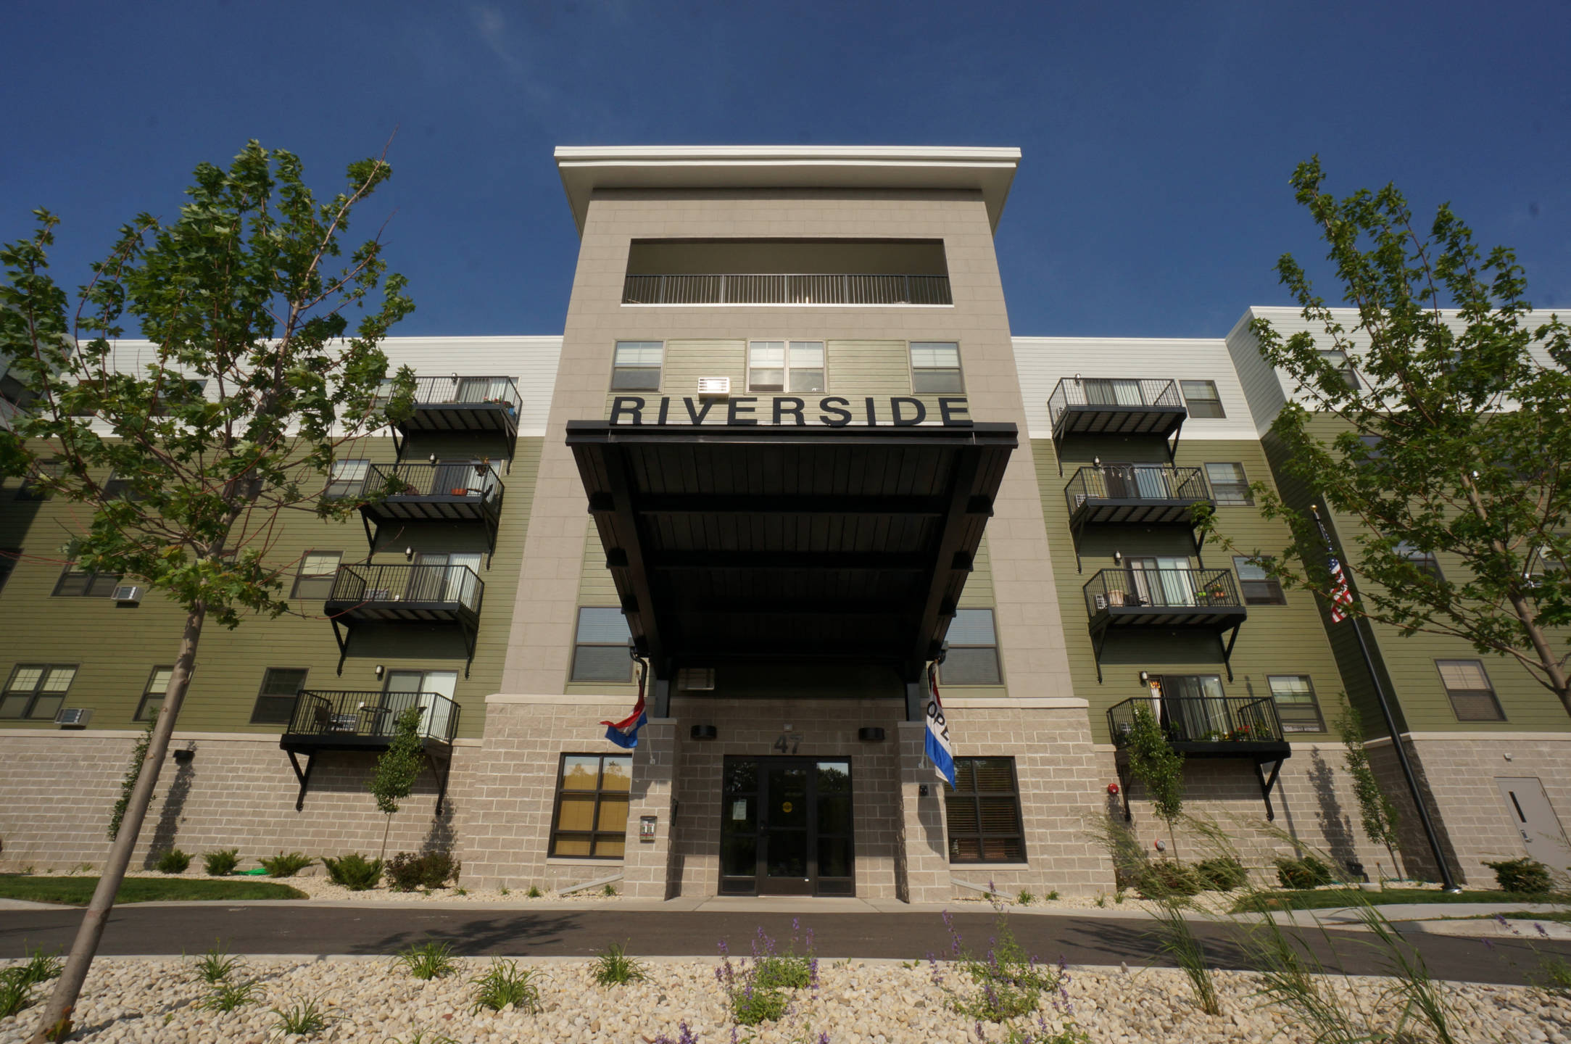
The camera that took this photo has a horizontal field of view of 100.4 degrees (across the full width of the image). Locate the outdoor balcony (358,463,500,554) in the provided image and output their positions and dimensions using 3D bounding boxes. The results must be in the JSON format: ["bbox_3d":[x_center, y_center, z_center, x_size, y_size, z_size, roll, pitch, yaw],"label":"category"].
[{"bbox_3d":[-10.384,-0.318,19.101,3.570,2.450,1.470,0,-25,1],"label":"outdoor balcony"}]

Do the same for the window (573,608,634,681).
[{"bbox_3d":[-3.456,2.372,12.651,1.220,1.480,0.140,0,-25,1],"label":"window"}]

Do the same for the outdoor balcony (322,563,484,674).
[{"bbox_3d":[-10.106,2.625,17.280,3.530,2.650,1.350,0,-25,1],"label":"outdoor balcony"}]

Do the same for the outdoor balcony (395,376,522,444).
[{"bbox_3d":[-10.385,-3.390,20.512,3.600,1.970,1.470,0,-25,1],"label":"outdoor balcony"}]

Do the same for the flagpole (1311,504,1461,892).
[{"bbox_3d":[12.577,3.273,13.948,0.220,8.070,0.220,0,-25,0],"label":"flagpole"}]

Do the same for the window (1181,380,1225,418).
[{"bbox_3d":[13.305,-3.907,20.860,1.170,1.490,0.140,0,-25,1],"label":"window"}]

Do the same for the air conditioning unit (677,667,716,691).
[{"bbox_3d":[-1.663,2.992,12.332,0.710,0.420,0.320,0,-25,1],"label":"air conditioning unit"}]

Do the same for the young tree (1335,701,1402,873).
[{"bbox_3d":[13.429,6.015,15.020,0.840,3.930,0.850,0,-25,1],"label":"young tree"}]

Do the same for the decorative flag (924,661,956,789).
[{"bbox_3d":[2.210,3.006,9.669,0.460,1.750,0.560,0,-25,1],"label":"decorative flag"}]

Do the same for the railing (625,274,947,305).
[{"bbox_3d":[0.047,-5.537,17.179,8.220,1.040,1.500,0,-25,1],"label":"railing"}]

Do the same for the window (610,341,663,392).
[{"bbox_3d":[-3.509,-3.704,15.637,1.200,1.520,0.120,0,-25,0],"label":"window"}]

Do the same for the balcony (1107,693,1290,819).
[{"bbox_3d":[10.232,5.830,16.071,3.600,2.680,1.450,0,-25,1],"label":"balcony"}]

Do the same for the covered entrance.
[{"bbox_3d":[0.008,5.221,11.336,2.300,2.230,0.120,0,-25,1],"label":"covered entrance"}]

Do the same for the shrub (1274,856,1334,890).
[{"bbox_3d":[10.190,6.868,12.864,0.970,0.541,0.970,0,-25,0],"label":"shrub"}]

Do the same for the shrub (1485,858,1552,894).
[{"bbox_3d":[13.766,6.624,12.298,0.950,0.537,0.950,0,-25,0],"label":"shrub"}]

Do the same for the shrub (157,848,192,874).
[{"bbox_3d":[-13.942,7.789,14.961,0.850,0.530,0.800,0,-25,1],"label":"shrub"}]

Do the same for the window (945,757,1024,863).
[{"bbox_3d":[3.332,4.944,11.289,1.490,1.710,0.130,0,-25,1],"label":"window"}]

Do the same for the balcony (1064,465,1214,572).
[{"bbox_3d":[9.995,-0.045,18.355,3.520,2.600,1.350,0,-25,1],"label":"balcony"}]

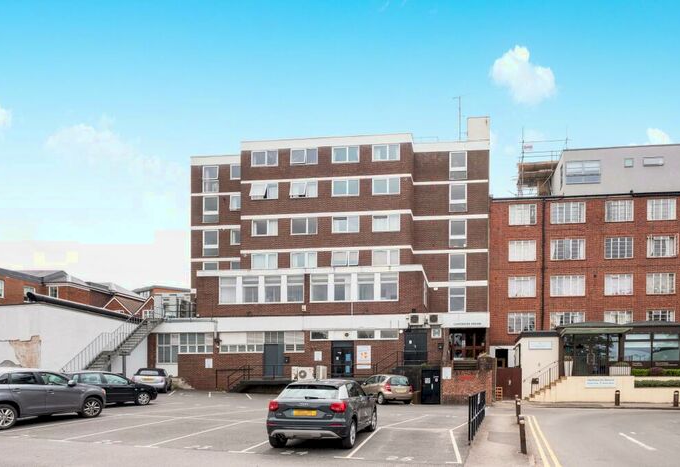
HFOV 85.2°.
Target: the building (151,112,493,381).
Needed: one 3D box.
[{"bbox_3d":[-0.800,0.700,30.000,22.800,19.300,13.500,0,-6,4],"label":"building"}]

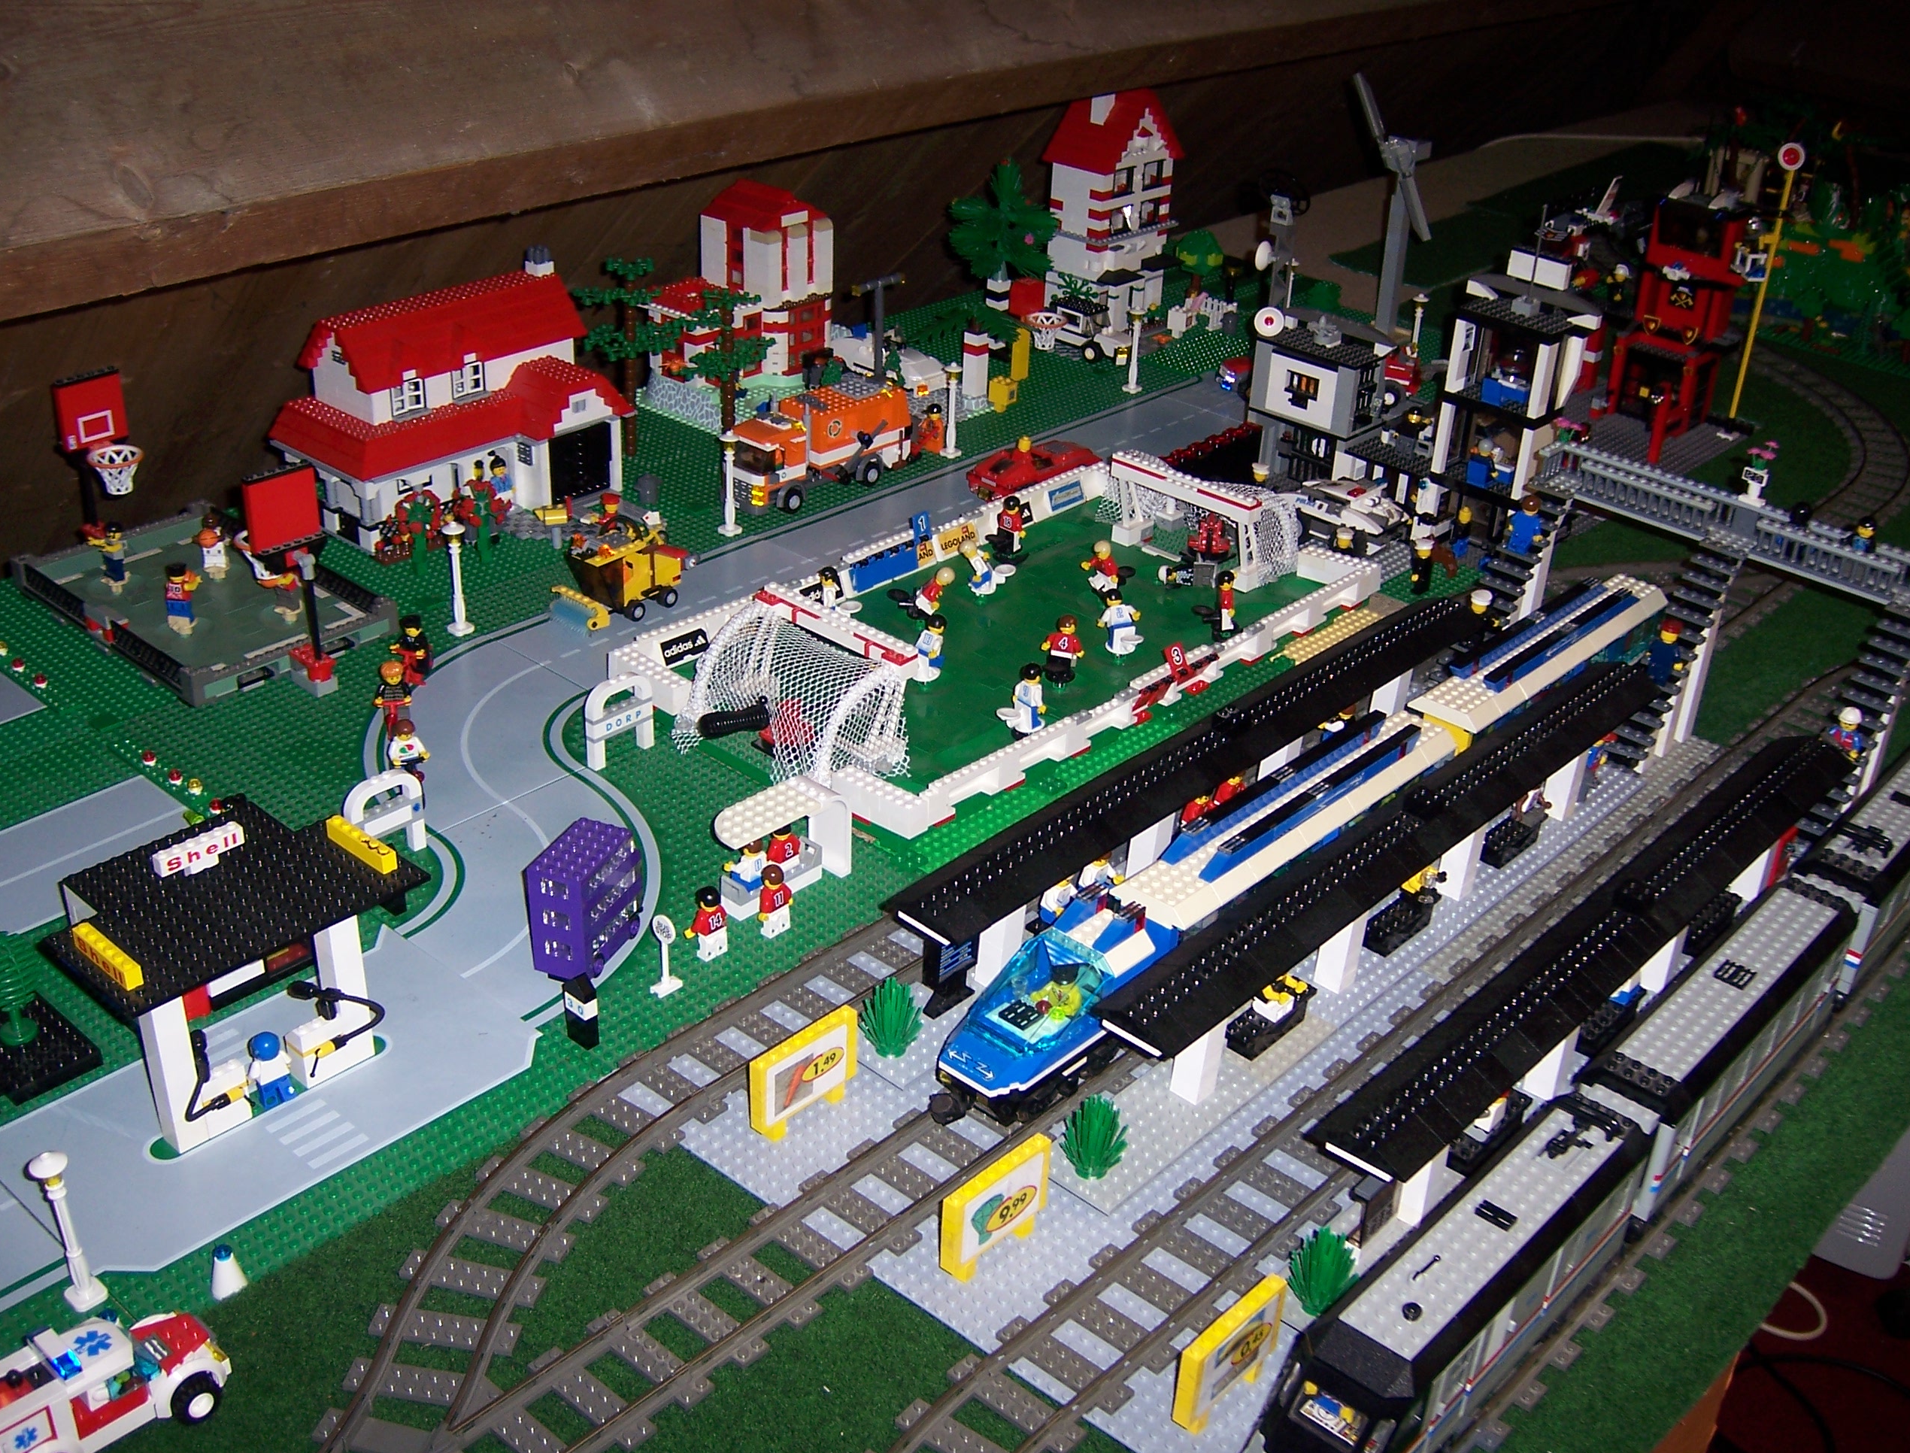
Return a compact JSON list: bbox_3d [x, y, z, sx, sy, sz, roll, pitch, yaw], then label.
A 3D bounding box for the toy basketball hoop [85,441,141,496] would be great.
[{"bbox_3d":[-0.598,-0.180,1.441,0.038,0.029,0.036,26,36,35],"label":"toy basketball hoop"}]

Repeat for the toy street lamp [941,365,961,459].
[{"bbox_3d":[-0.001,-0.273,1.743,0.018,0.082,0.018,2,29,-1],"label":"toy street lamp"}]

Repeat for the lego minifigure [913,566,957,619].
[{"bbox_3d":[-0.014,-0.096,1.458,0.018,0.044,0.024,24,26,-14],"label":"lego minifigure"}]

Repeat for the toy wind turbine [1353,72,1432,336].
[{"bbox_3d":[0.470,-0.548,2.137,0.122,0.272,0.065,24,35,35],"label":"toy wind turbine"}]

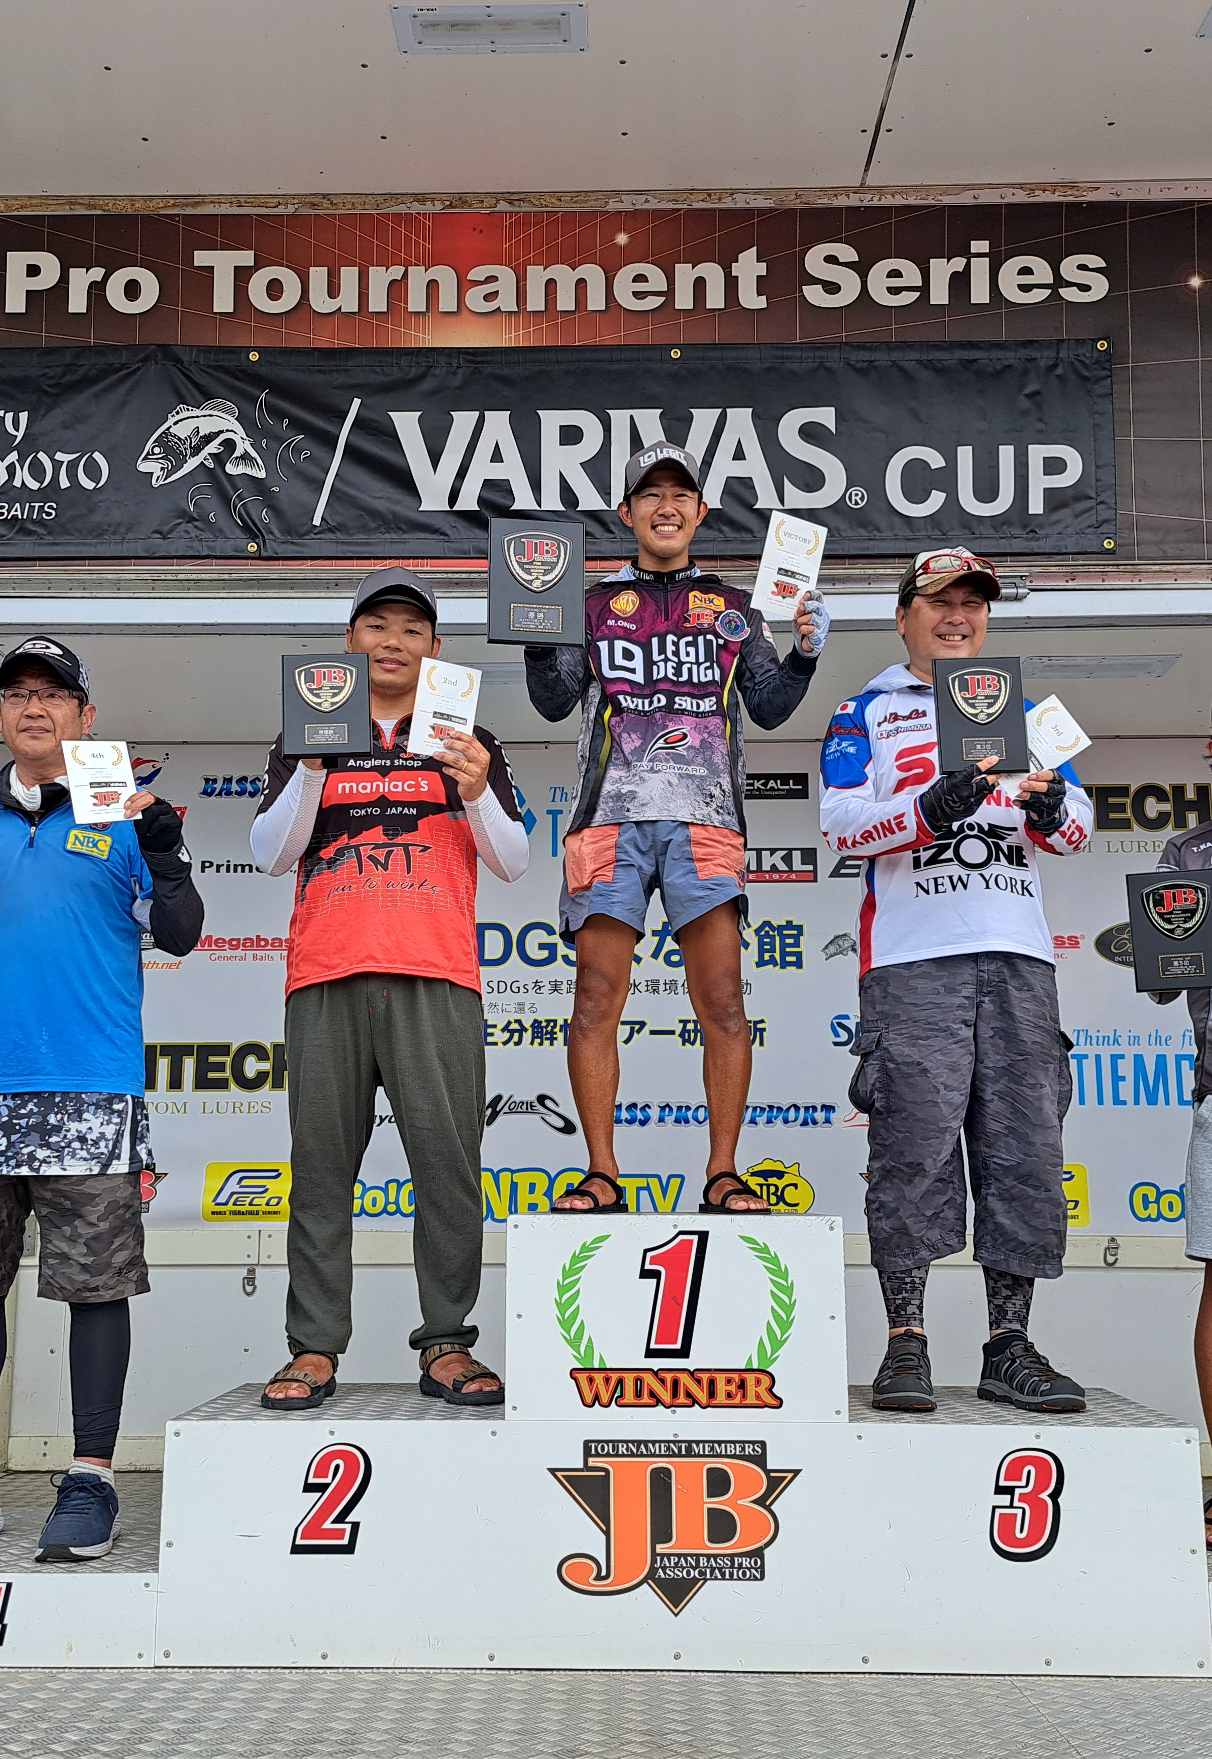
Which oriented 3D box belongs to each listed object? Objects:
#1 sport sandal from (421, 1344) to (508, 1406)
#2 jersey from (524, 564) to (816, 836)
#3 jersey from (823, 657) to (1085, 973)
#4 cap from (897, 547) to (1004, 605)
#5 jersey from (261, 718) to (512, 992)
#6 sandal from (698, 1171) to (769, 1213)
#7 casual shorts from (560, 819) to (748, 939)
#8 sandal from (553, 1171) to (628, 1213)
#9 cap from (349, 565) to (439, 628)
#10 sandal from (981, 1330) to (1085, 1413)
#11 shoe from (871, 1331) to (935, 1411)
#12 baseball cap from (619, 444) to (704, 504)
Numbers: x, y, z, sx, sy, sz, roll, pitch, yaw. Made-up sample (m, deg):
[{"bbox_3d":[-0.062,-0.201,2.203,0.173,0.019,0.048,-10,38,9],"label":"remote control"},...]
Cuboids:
[{"bbox_3d":[-0.285,0.974,3.219,0.107,0.105,0.270,5,-12,-22],"label":"sport sandal"},{"bbox_3d":[0.137,-0.385,3.484,0.611,0.592,0.330,1,-11,-3],"label":"jersey"},{"bbox_3d":[0.732,-0.129,3.411,0.528,0.652,0.380,0,-11,-2],"label":"jersey"},{"bbox_3d":[0.738,-0.649,3.461,0.180,0.135,0.265,0,-6,0],"label":"cap"},{"bbox_3d":[-0.450,-0.063,3.401,0.550,0.620,0.320,1,-11,-4],"label":"jersey"},{"bbox_3d":[0.263,0.637,3.293,0.100,0.085,0.260,5,-12,-23],"label":"sandal"},{"bbox_3d":[0.101,-0.025,3.431,0.390,0.320,0.260,0,-11,1],"label":"casual shorts"},{"bbox_3d":[-0.032,0.638,3.299,0.100,0.085,0.260,-5,-12,26],"label":"sandal"},{"bbox_3d":[-0.449,-0.622,3.484,0.180,0.135,0.265,2,-5,-8],"label":"cap"},{"bbox_3d":[0.842,0.973,3.220,0.110,0.125,0.290,4,-12,-18],"label":"sandal"},{"bbox_3d":[0.585,0.960,3.191,0.115,0.125,0.285,-2,-11,13],"label":"shoe"},{"bbox_3d":[0.126,-0.901,3.594,0.170,0.130,0.260,0,-1,-1],"label":"baseball cap"}]

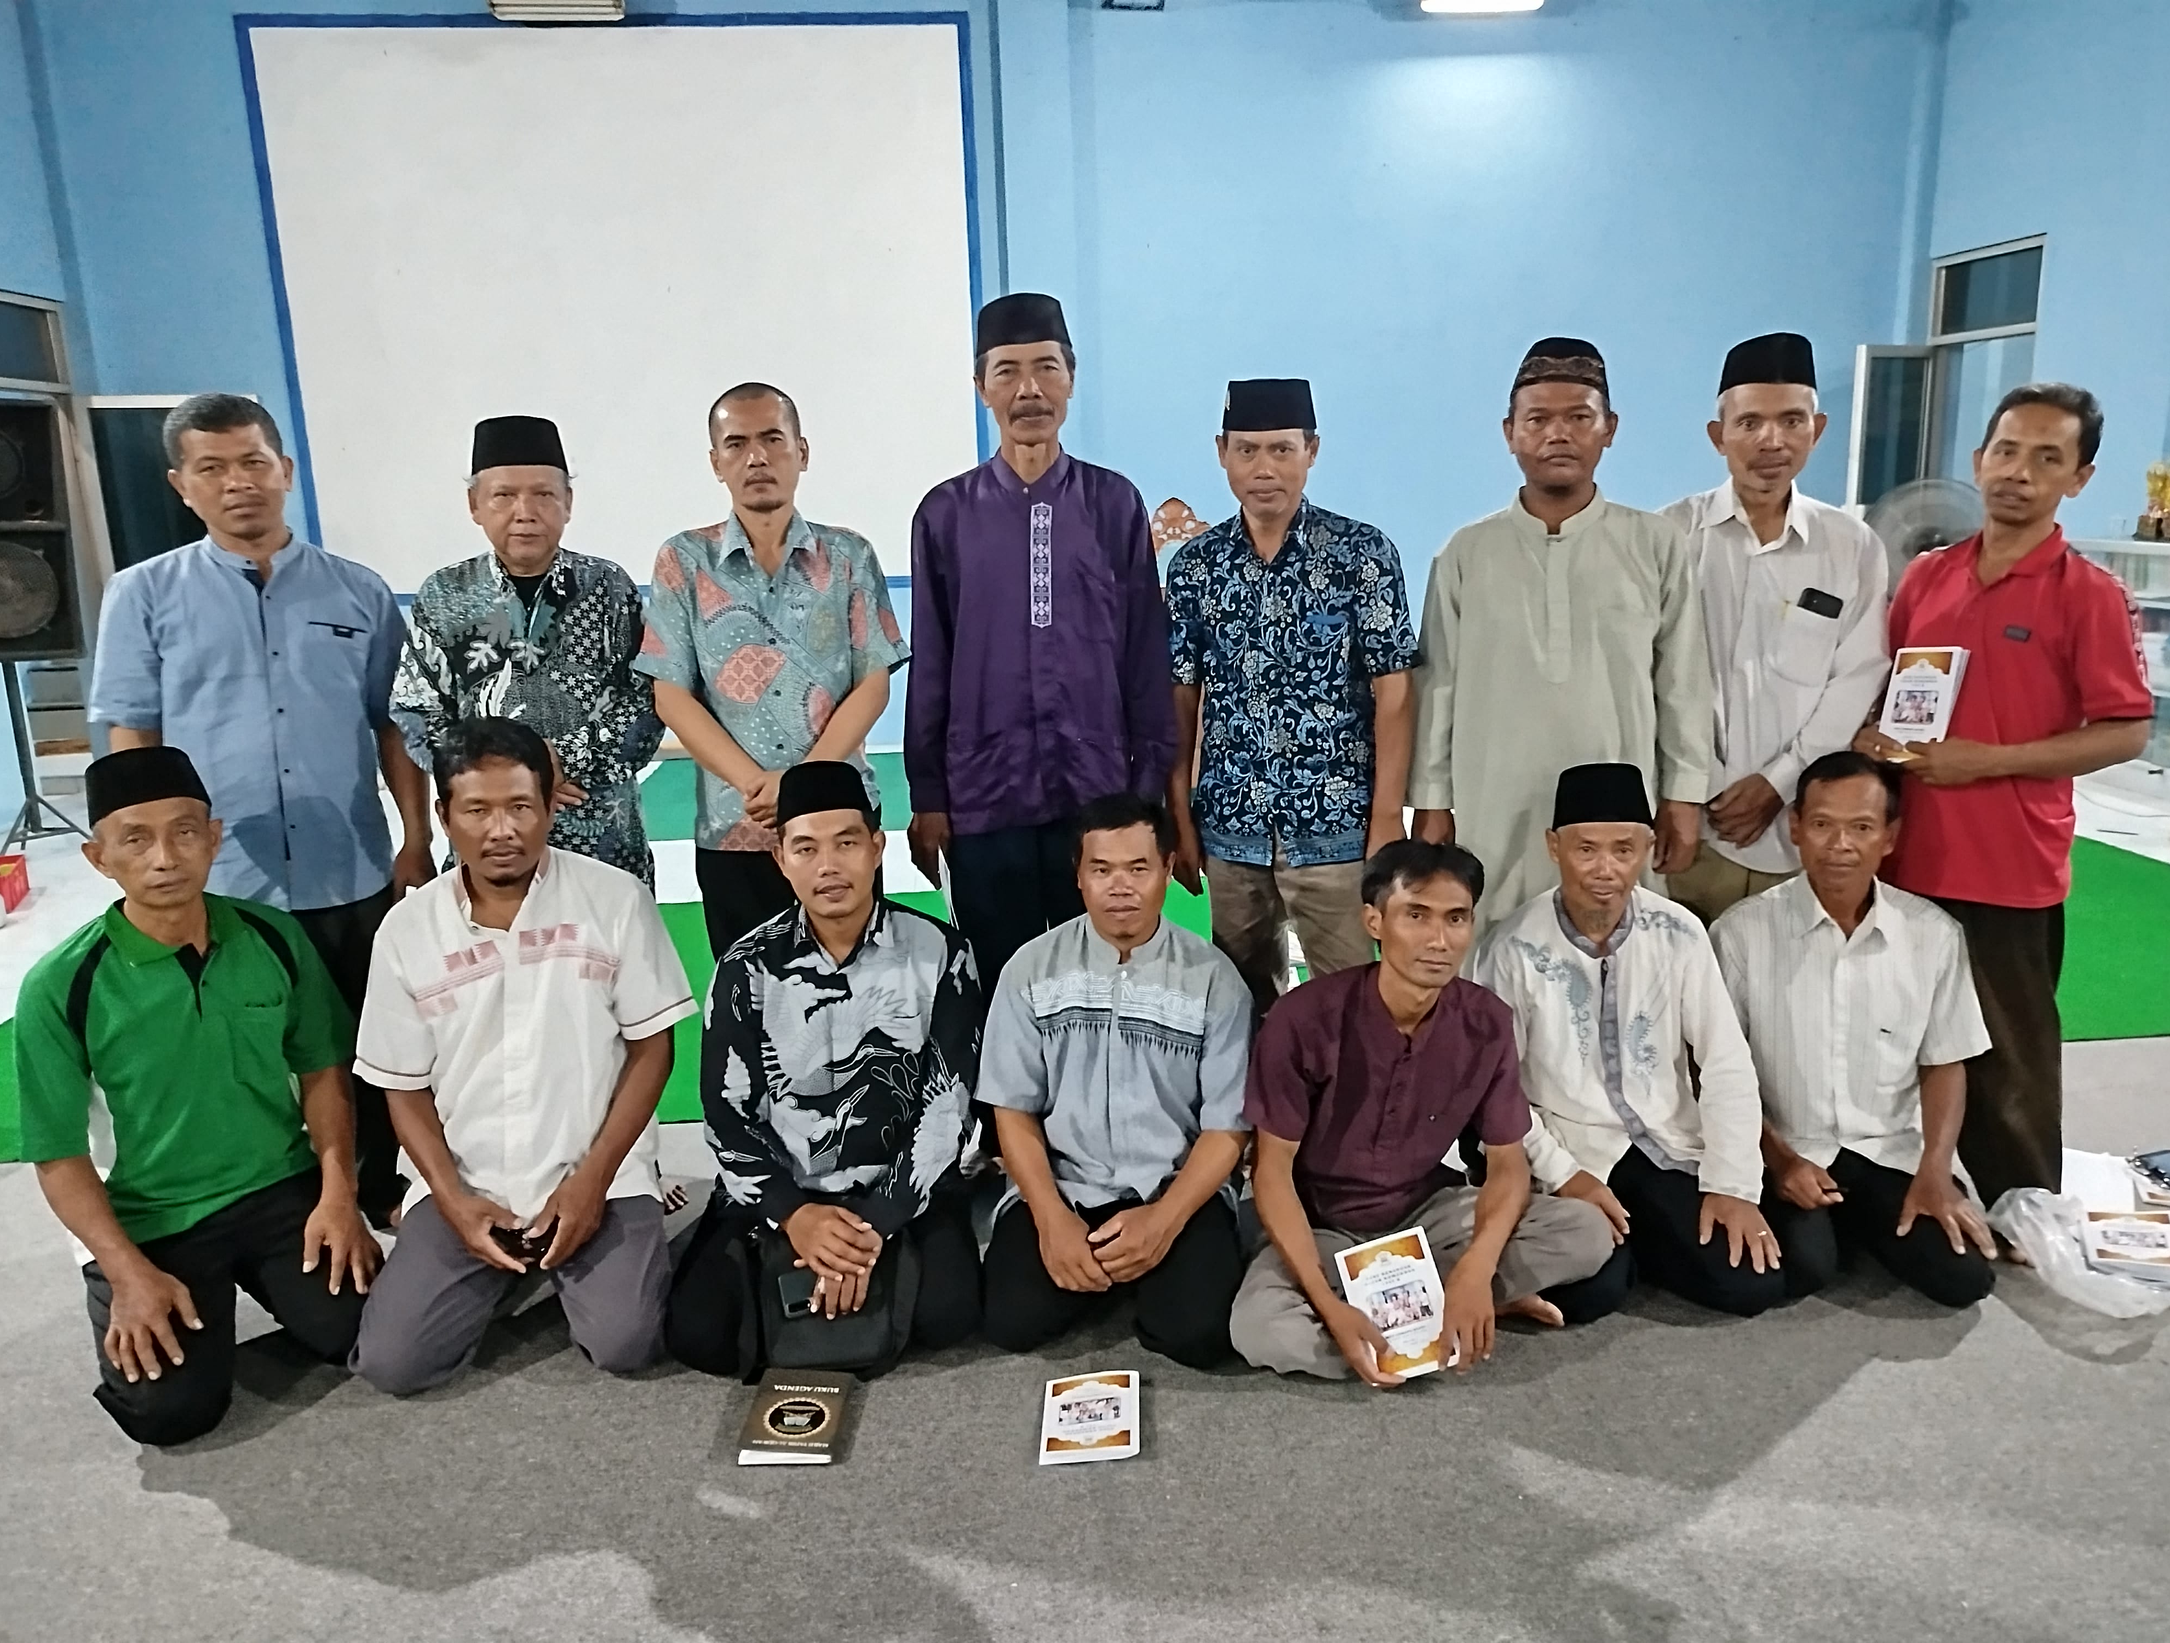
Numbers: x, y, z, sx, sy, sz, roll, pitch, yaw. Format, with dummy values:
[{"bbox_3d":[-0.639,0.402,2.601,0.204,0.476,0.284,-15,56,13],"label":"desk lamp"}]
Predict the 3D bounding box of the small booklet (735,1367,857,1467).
[{"bbox_3d":[-0.453,0.943,2.407,0.148,0.022,0.210,0,13,6],"label":"small booklet"}]

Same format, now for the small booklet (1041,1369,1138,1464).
[{"bbox_3d":[0.012,0.938,2.385,0.150,0.014,0.215,-1,13,2],"label":"small booklet"}]

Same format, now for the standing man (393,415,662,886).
[{"bbox_3d":[-1.078,0.005,3.079,0.530,1.600,0.340,-5,13,-12],"label":"standing man"}]

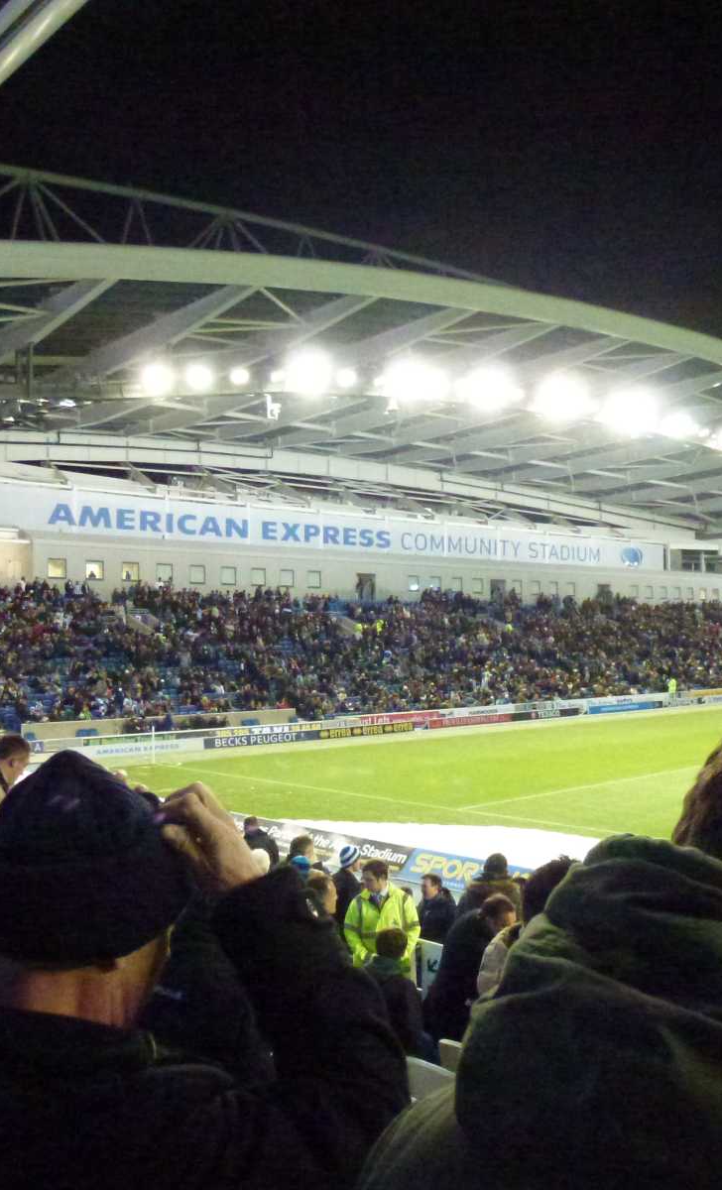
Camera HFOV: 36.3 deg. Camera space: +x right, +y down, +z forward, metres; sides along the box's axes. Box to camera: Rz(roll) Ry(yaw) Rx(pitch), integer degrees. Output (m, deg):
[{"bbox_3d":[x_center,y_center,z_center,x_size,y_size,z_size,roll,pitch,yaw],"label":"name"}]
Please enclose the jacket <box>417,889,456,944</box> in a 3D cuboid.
[{"bbox_3d":[0.741,3.177,10.700,0.340,0.660,0.480,1,-2,-41],"label":"jacket"}]

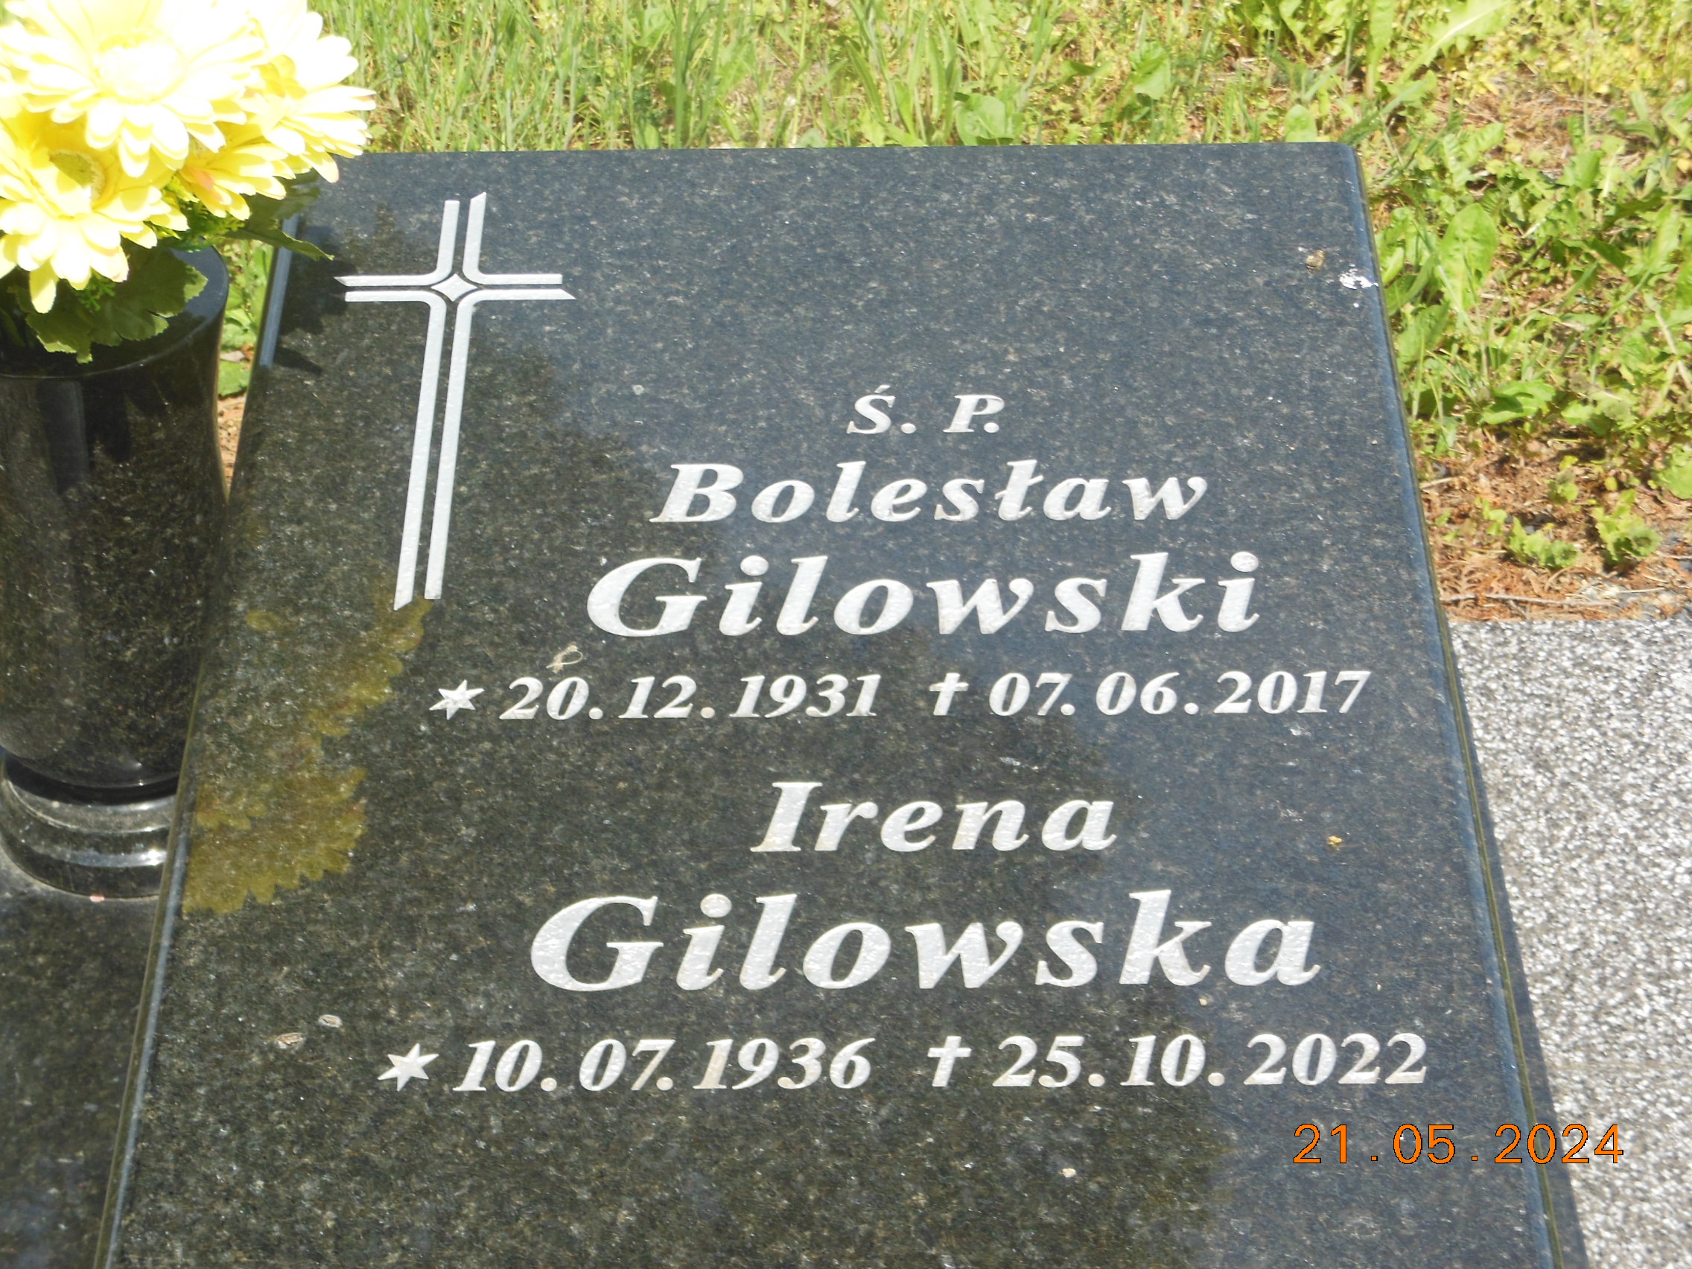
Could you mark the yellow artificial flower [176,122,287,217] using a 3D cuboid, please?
[{"bbox_3d":[-0.264,-0.201,1.530,0.088,0.042,0.088,51,50,2],"label":"yellow artificial flower"}]

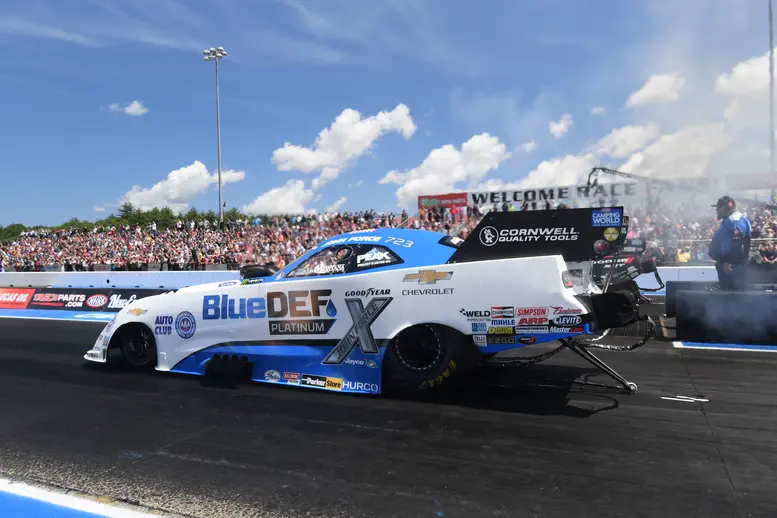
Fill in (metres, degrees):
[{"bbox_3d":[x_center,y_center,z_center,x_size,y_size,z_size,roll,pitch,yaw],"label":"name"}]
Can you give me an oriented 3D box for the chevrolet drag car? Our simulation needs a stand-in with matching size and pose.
[{"bbox_3d":[-0.599,0.393,6.128,6.000,1.550,1.980,-1,1,23],"label":"chevrolet drag car"}]

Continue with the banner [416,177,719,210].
[{"bbox_3d":[13.281,-5.149,45.240,23.198,1.200,0.100,-1,1,23],"label":"banner"}]

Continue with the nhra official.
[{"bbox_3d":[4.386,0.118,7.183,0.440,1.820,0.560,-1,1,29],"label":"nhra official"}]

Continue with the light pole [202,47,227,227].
[{"bbox_3d":[-17.562,-10.508,57.789,3.000,22.200,0.800,-1,1,23],"label":"light pole"}]

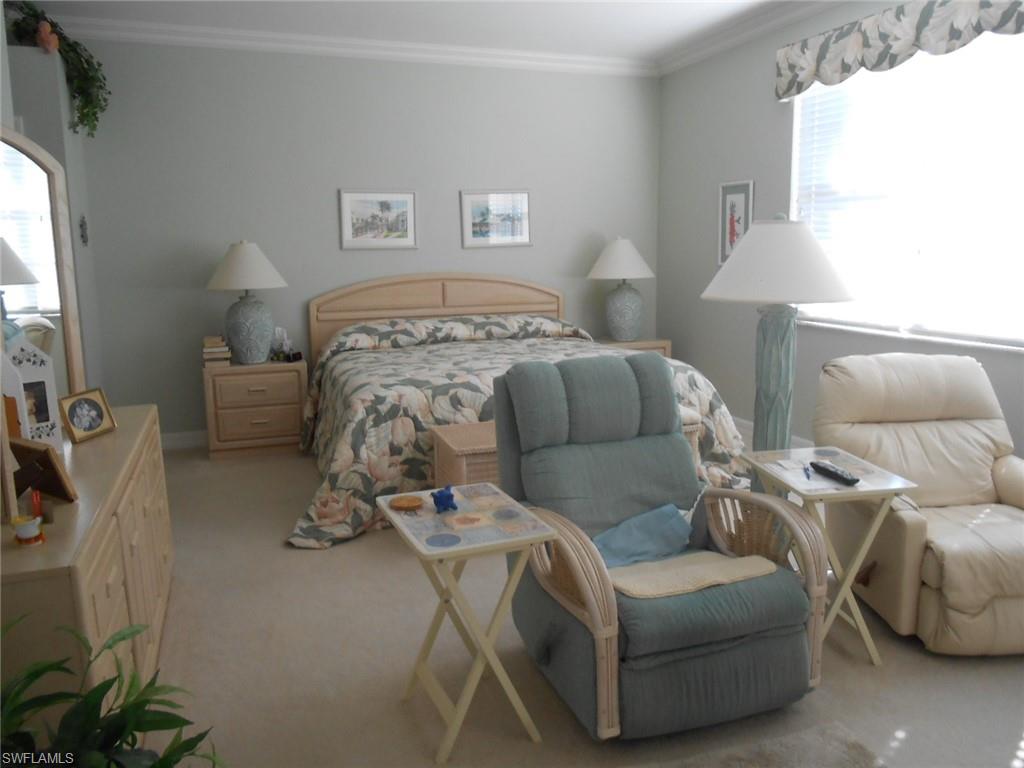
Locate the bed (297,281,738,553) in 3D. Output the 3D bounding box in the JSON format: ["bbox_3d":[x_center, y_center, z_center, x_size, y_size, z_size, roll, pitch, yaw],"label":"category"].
[{"bbox_3d":[-0.166,-0.085,4.977,2.460,1.207,2.240,-4,10,-19],"label":"bed"}]

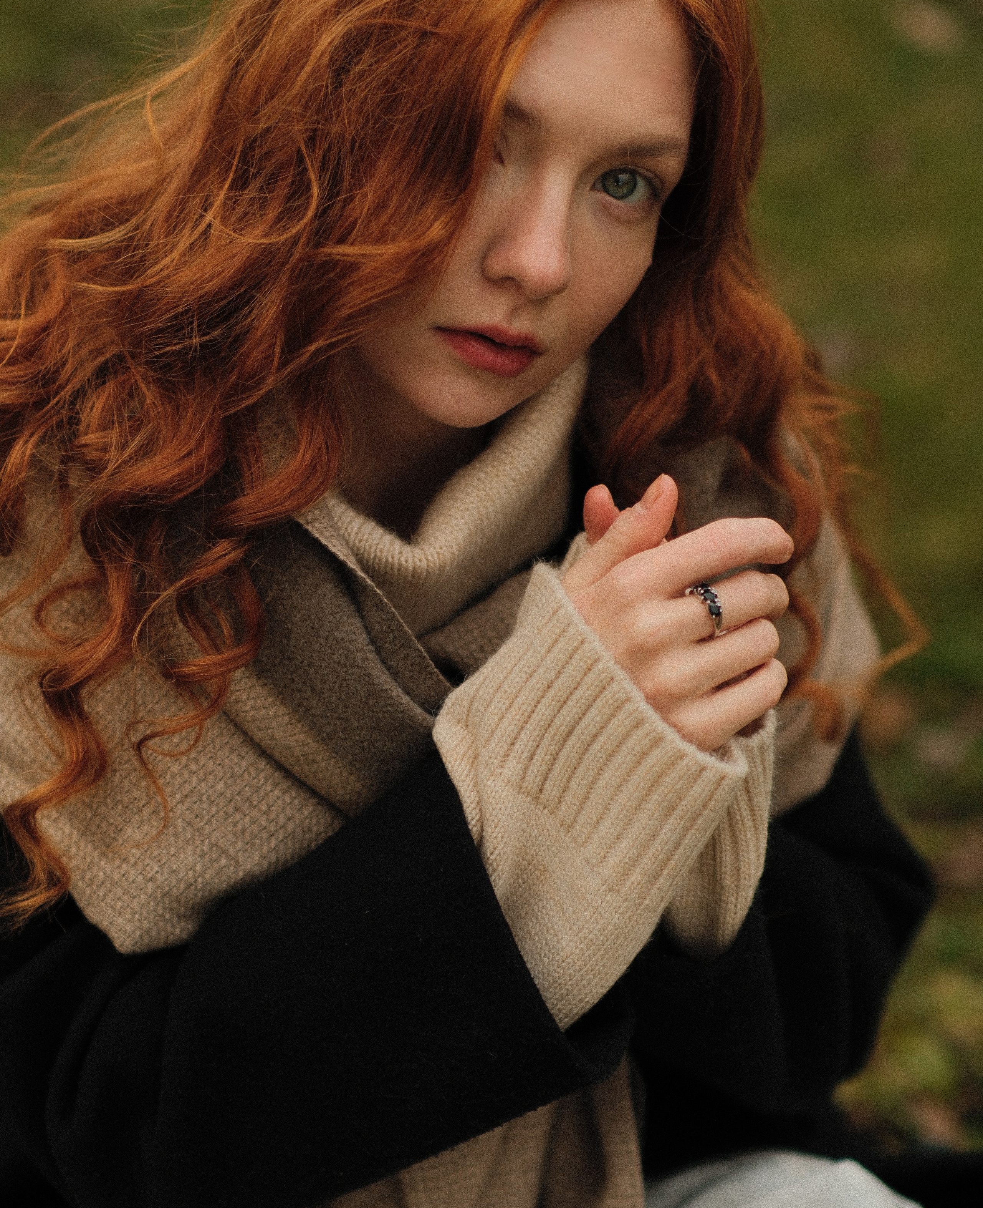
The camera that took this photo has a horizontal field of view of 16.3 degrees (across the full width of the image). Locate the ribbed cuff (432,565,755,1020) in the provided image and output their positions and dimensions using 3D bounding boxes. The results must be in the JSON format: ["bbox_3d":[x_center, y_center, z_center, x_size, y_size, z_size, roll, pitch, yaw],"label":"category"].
[{"bbox_3d":[0.026,0.064,1.160,0.104,0.118,0.075,40,14,0],"label":"ribbed cuff"}]

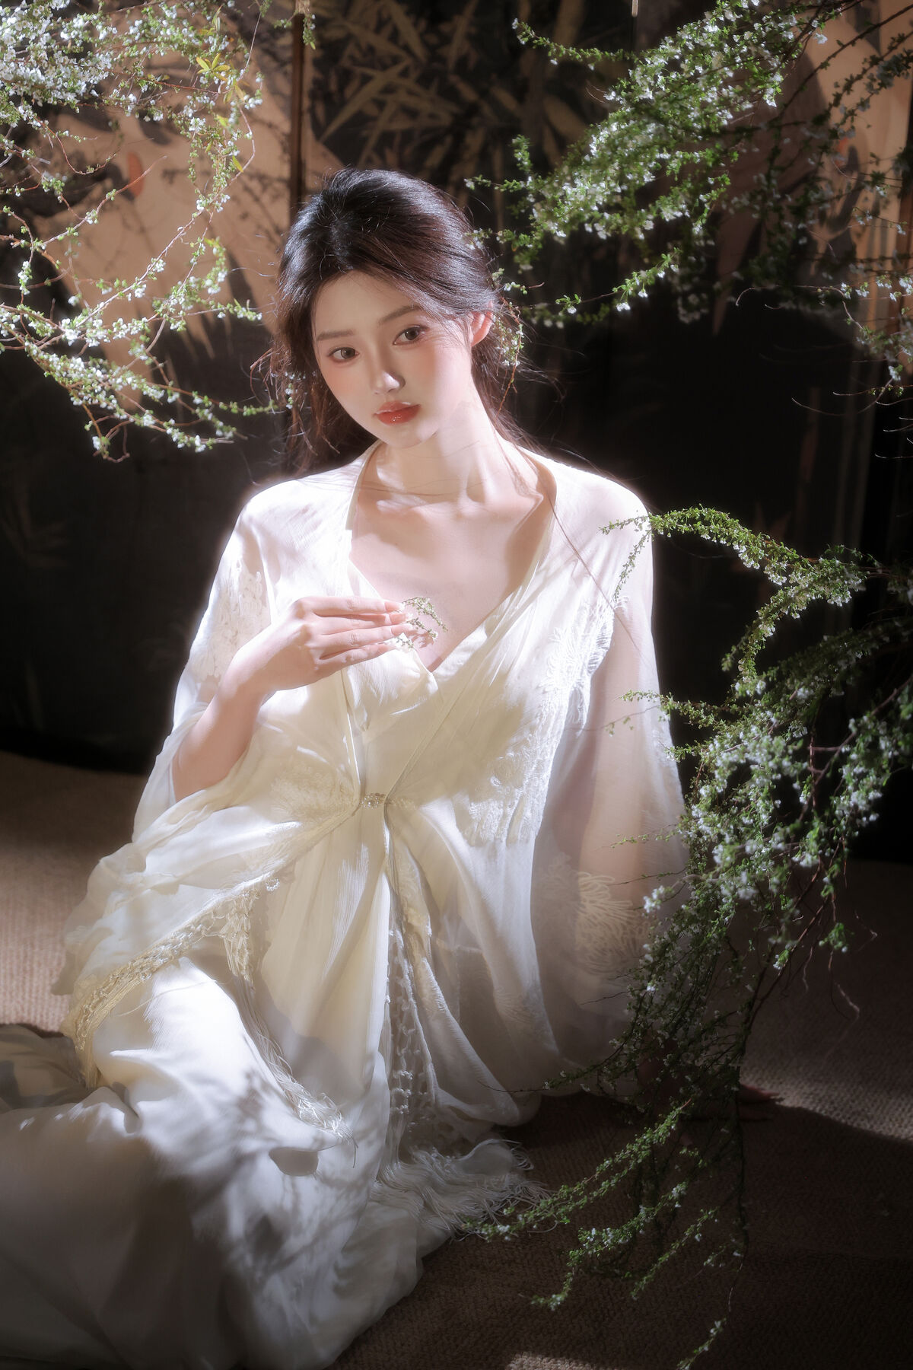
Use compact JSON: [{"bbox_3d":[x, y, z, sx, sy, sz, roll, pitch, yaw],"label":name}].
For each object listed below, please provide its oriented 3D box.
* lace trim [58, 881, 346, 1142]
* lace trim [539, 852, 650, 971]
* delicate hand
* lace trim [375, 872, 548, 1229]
[{"bbox_3d":[-0.206,0.270,2.200,0.230,0.180,0.180,5,20,6],"label":"lace trim"},{"bbox_3d":[0.123,0.203,2.350,0.098,0.100,0.060,1,20,-6],"label":"lace trim"},{"bbox_3d":[-0.112,-0.031,2.200,0.162,0.080,0.072,0,20,-8],"label":"delicate hand"},{"bbox_3d":[-0.002,0.310,2.220,0.135,0.235,0.200,0,20,-9],"label":"lace trim"}]

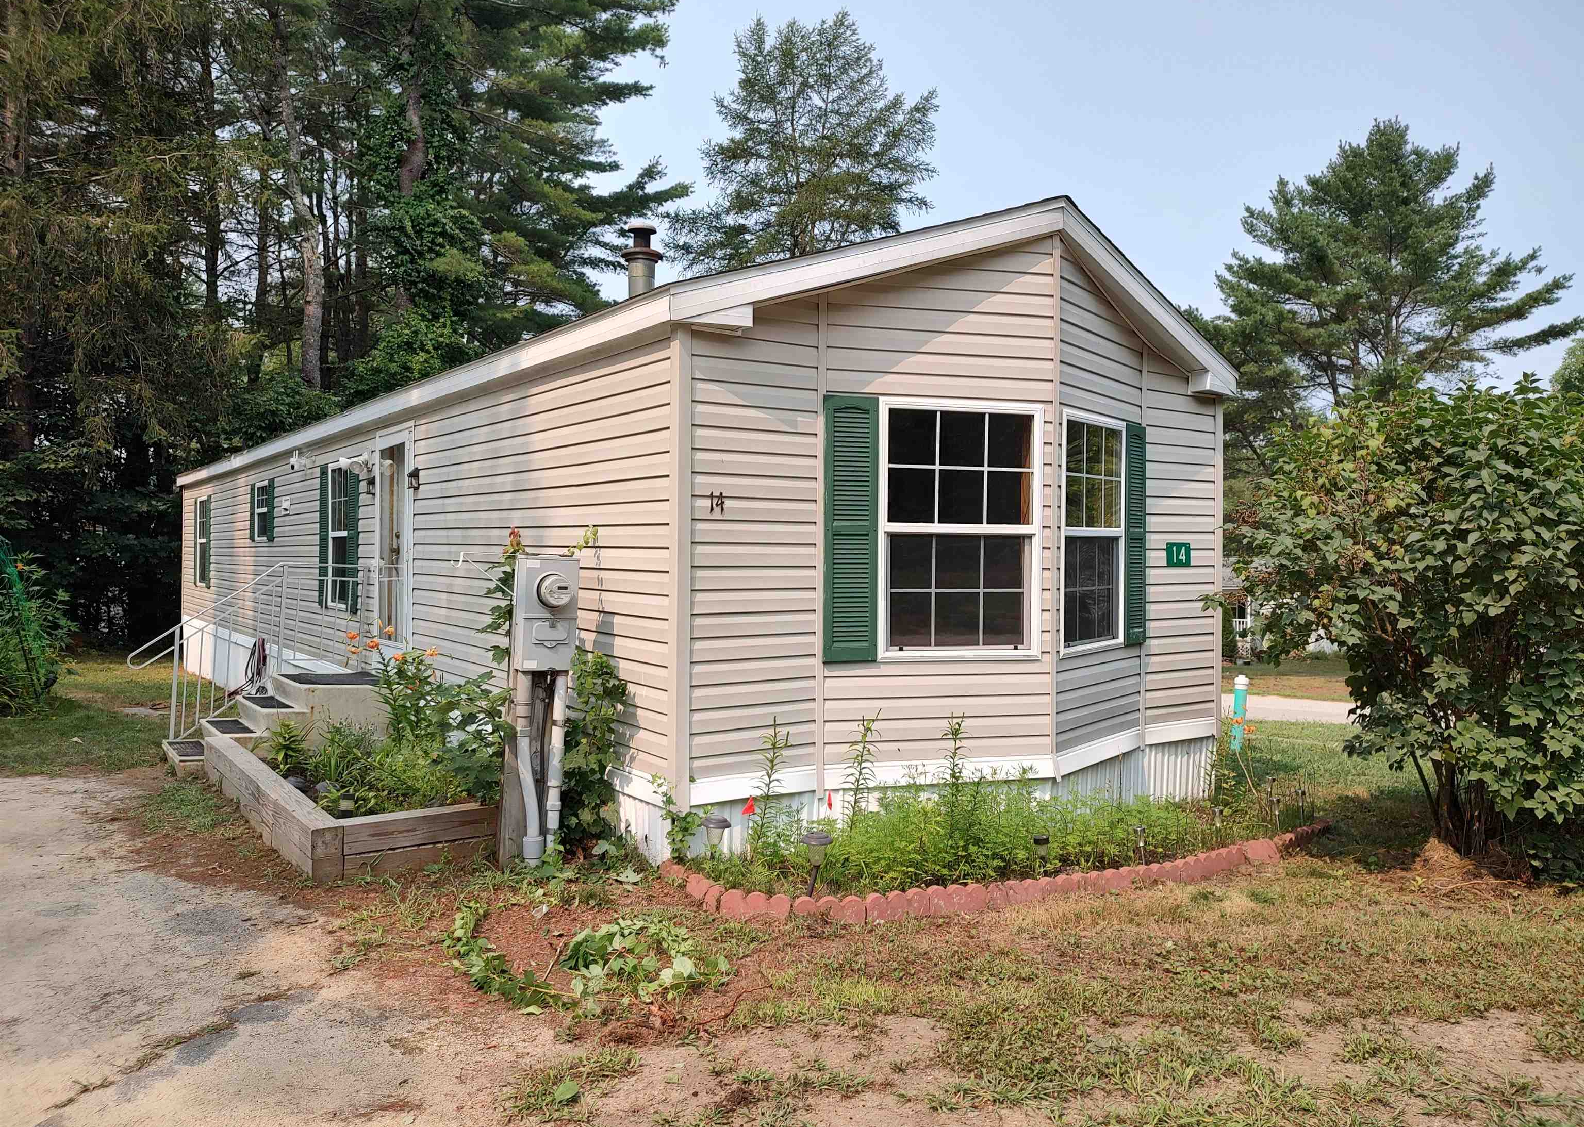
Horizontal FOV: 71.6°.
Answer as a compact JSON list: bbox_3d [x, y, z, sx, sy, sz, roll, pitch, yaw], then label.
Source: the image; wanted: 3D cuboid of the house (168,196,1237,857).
[{"bbox_3d":[-3.699,-0.278,13.113,4.400,3.800,17.400,0,1,-35],"label":"house"}]

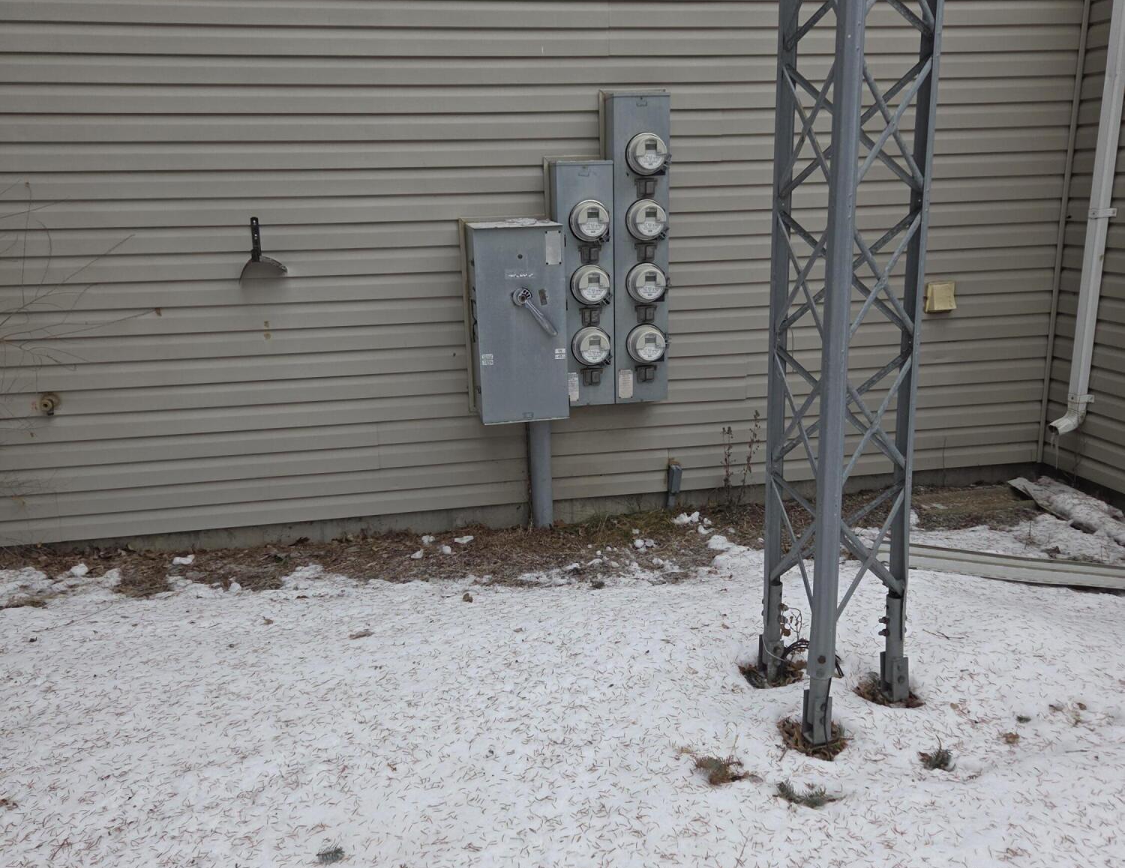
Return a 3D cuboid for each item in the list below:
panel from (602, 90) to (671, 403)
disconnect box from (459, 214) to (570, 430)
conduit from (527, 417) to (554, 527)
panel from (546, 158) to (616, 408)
[{"bbox_3d":[0.350,-0.816,4.511,0.250,1.346,0.293,-4,14,-10],"label":"panel"},{"bbox_3d":[-0.202,-0.500,4.436,0.381,0.828,0.380,-4,14,-10],"label":"disconnect box"},{"bbox_3d":[-0.098,0.162,4.721,0.098,0.585,0.098,-4,14,-10],"label":"conduit"},{"bbox_3d":[0.102,-0.663,4.501,0.250,1.074,0.293,-4,14,-10],"label":"panel"}]

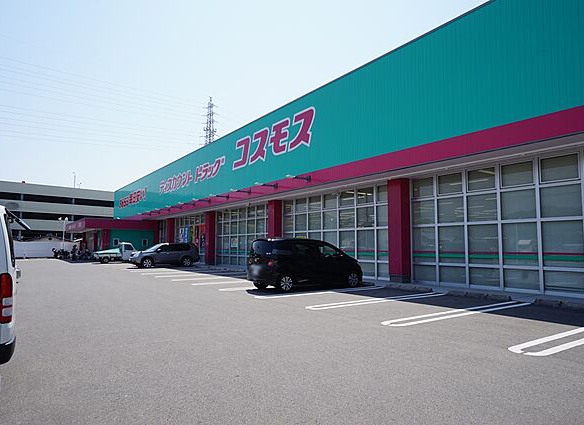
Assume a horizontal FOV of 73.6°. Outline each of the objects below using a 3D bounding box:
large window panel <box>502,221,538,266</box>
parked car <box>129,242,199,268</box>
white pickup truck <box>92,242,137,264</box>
[{"bbox_3d":[7.153,1.005,12.277,0.070,1.370,1.080,5,-7,-36],"label":"large window panel"},{"bbox_3d":[-8.900,2.965,27.370,4.600,1.720,1.810,4,-6,-35],"label":"parked car"},{"bbox_3d":[-15.649,3.627,34.800,3.400,1.780,1.475,3,-6,-36],"label":"white pickup truck"}]

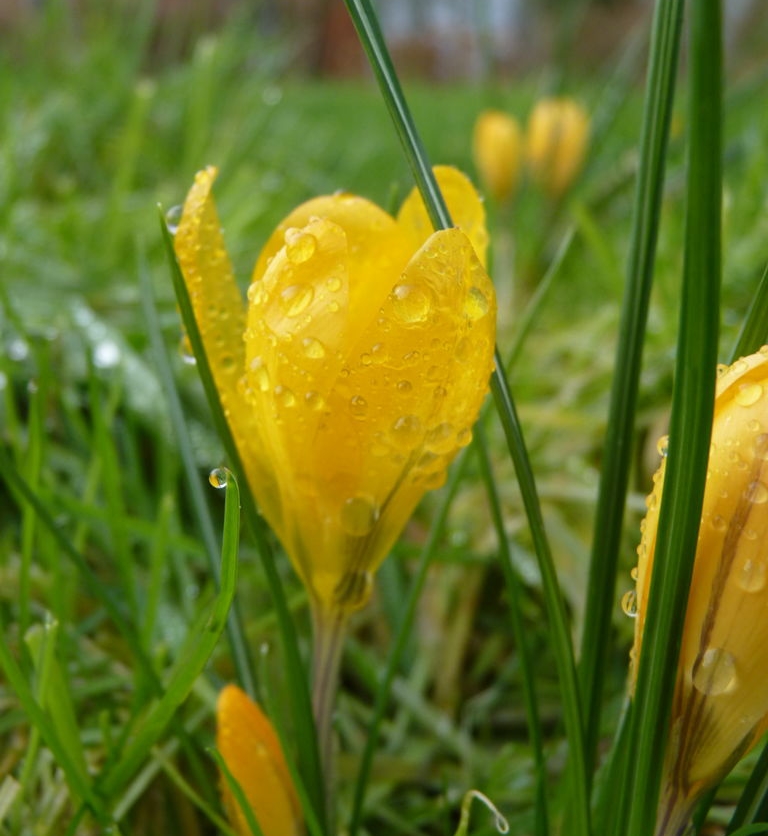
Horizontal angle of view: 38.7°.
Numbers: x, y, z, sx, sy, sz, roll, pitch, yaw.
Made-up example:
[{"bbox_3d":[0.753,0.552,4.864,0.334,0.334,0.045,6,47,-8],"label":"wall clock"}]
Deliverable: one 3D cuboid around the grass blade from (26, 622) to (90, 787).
[{"bbox_3d":[-0.043,0.038,0.143,0.005,0.024,0.004,-9,18,0],"label":"grass blade"}]

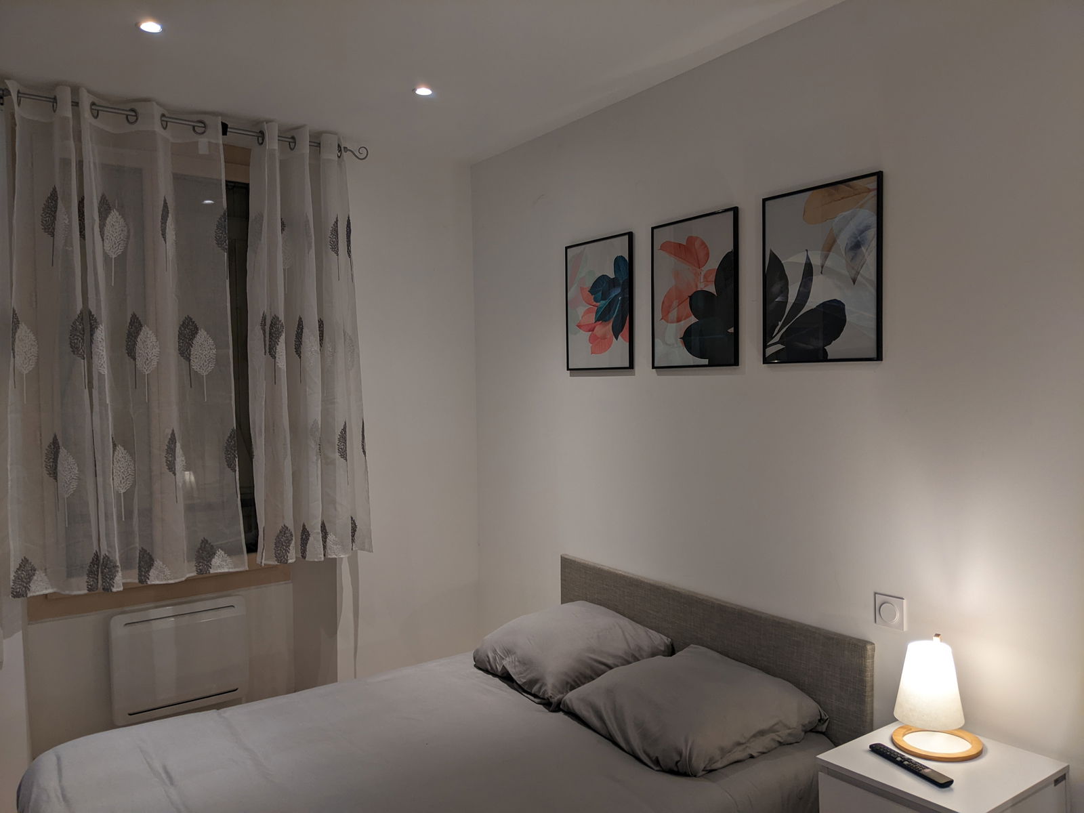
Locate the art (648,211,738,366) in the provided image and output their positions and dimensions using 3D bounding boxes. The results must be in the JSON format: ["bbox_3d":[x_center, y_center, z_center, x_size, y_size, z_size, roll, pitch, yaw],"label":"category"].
[{"bbox_3d":[0.517,-0.384,2.872,0.020,0.505,0.405,-2,3,-34],"label":"art"}]

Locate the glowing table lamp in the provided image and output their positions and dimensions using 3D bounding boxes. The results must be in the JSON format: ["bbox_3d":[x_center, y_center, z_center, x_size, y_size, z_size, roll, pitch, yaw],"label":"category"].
[{"bbox_3d":[0.967,0.702,2.071,0.203,0.248,0.203,-2,3,-34],"label":"glowing table lamp"}]

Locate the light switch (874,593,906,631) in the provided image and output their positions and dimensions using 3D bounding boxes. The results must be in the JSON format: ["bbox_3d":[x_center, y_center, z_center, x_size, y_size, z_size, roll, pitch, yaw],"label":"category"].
[{"bbox_3d":[0.948,0.560,2.298,0.012,0.083,0.083,-2,2,-34],"label":"light switch"}]

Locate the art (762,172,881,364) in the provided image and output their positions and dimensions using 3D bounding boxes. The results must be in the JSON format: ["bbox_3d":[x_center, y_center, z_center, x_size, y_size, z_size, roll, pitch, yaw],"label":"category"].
[{"bbox_3d":[0.805,-0.381,2.447,0.020,0.508,0.405,-2,3,-34],"label":"art"}]

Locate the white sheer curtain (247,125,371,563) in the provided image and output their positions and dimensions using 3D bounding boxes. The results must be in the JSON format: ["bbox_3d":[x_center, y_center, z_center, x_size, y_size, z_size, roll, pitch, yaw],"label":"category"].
[{"bbox_3d":[-0.951,-0.243,3.490,0.467,1.754,0.131,-3,3,-38],"label":"white sheer curtain"}]

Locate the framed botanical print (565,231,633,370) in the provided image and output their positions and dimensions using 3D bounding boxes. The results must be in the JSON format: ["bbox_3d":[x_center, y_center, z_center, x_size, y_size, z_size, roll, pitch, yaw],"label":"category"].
[{"bbox_3d":[0.224,-0.396,3.305,0.020,0.505,0.410,-2,3,-34],"label":"framed botanical print"}]

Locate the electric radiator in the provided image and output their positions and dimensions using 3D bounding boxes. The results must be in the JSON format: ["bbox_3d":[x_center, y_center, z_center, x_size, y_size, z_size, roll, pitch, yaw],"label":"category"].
[{"bbox_3d":[-1.533,1.051,3.578,0.541,0.449,0.101,-3,3,-37],"label":"electric radiator"}]

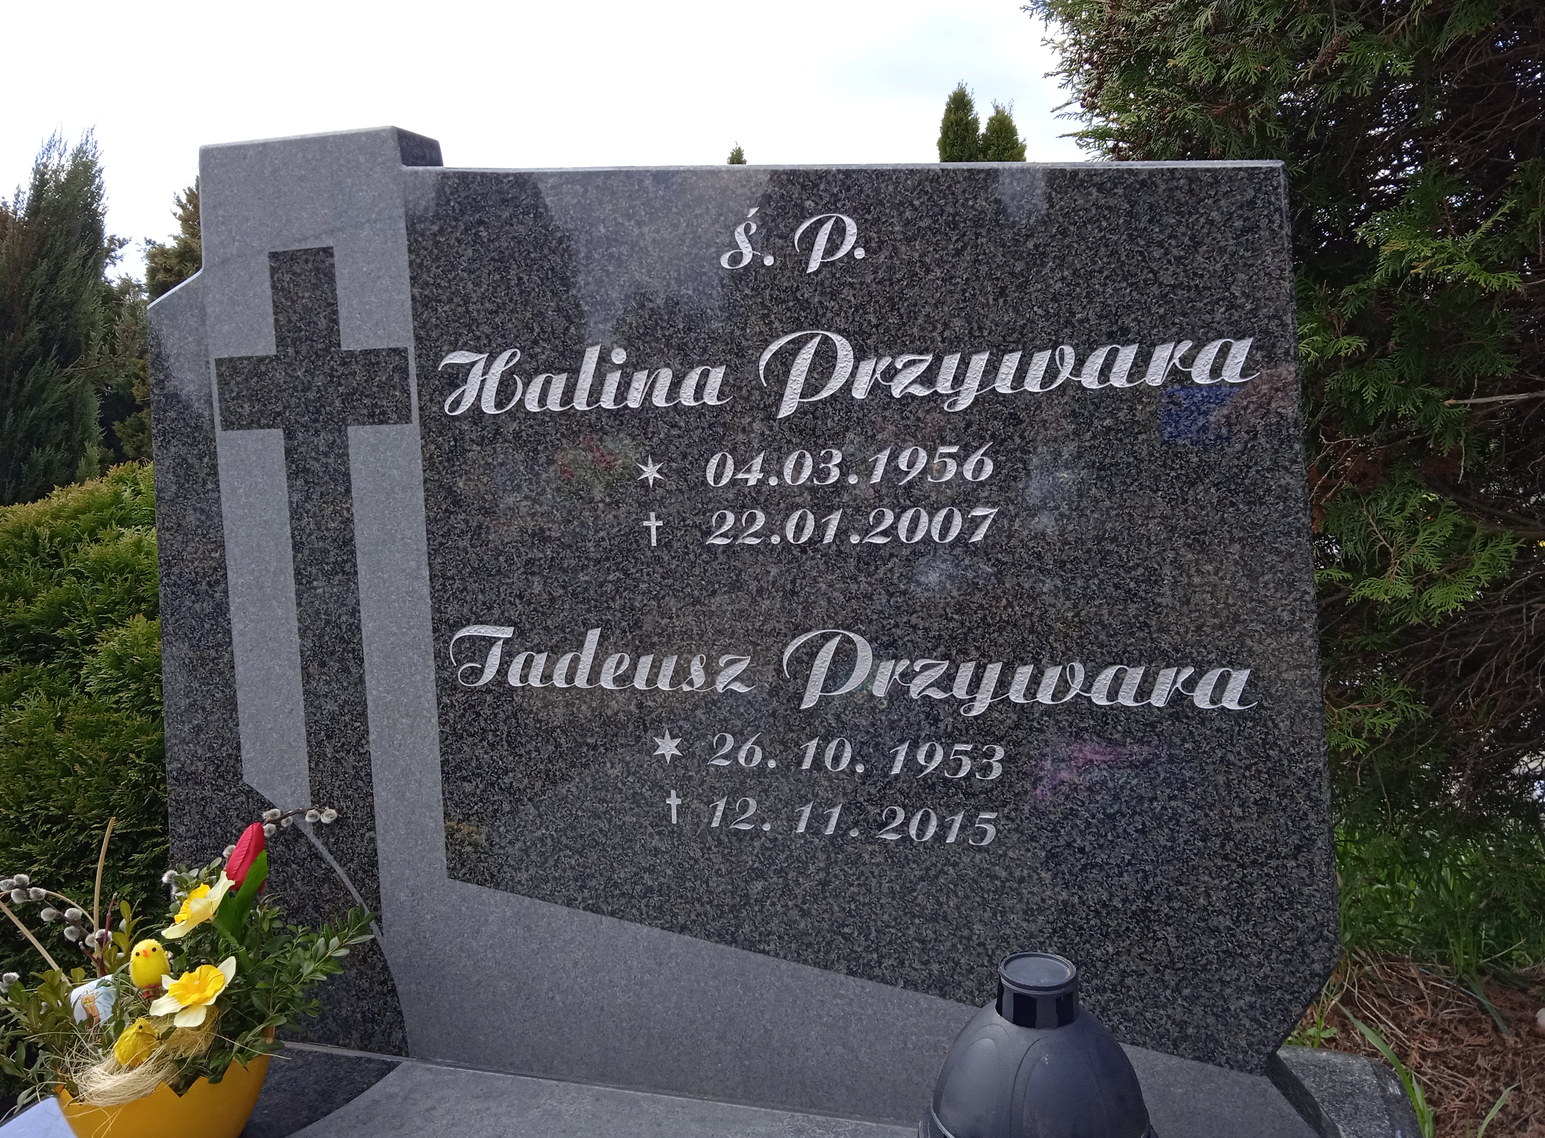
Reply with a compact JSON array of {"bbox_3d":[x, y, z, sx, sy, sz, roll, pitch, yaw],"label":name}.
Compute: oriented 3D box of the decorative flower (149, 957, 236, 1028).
[{"bbox_3d":[-0.425,0.311,0.920,0.067,0.027,0.067,-1,29,10],"label":"decorative flower"}]

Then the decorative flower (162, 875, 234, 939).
[{"bbox_3d":[-0.429,0.252,0.935,0.064,0.027,0.064,-45,-9,22],"label":"decorative flower"}]

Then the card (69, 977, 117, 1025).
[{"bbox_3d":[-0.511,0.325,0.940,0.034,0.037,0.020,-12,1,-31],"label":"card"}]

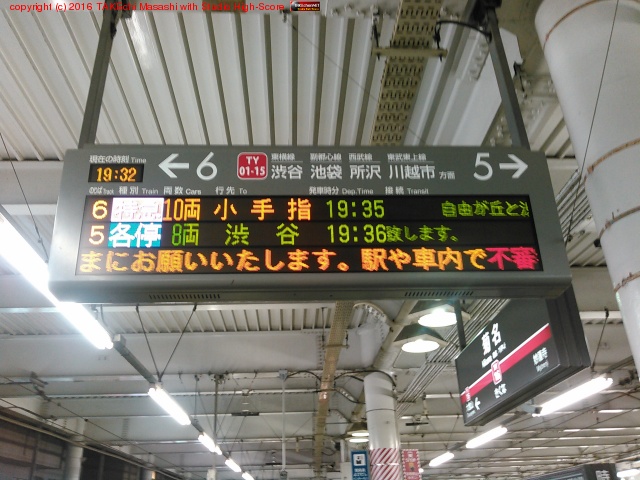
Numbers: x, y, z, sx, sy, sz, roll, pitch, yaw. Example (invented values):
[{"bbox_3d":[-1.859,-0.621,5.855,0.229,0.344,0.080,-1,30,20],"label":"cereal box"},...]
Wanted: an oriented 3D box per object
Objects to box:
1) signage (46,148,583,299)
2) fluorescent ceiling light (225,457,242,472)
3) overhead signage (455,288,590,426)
[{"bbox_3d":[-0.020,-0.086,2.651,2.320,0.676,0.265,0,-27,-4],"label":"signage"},{"bbox_3d":[-2.079,5.407,13.331,0.170,0.130,2.400,-1,-27,-3],"label":"fluorescent ceiling light"},{"bbox_3d":[1.770,1.159,5.278,0.220,0.756,2.632,-1,-27,-2],"label":"overhead signage"}]

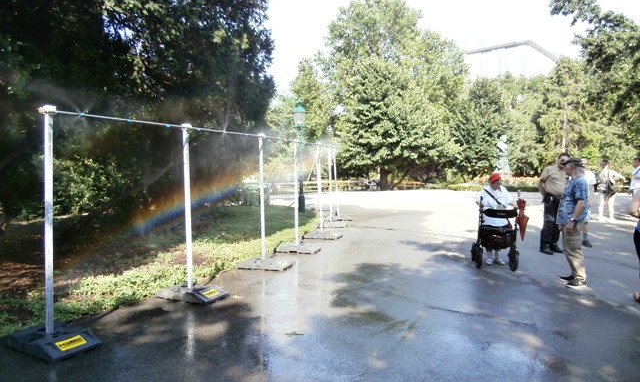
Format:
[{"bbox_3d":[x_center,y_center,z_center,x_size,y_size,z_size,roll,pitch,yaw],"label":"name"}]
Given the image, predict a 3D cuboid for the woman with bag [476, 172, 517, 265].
[{"bbox_3d":[2.877,0.442,7.248,0.600,1.470,0.420,0,4,9],"label":"woman with bag"}]

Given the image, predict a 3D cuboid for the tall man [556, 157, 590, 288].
[{"bbox_3d":[3.374,0.404,5.891,0.400,1.700,0.470,0,4,12],"label":"tall man"}]

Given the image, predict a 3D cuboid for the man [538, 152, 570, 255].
[{"bbox_3d":[4.274,0.206,8.083,0.580,1.810,0.420,-3,4,-30],"label":"man"}]

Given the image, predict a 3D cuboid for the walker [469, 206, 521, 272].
[{"bbox_3d":[2.769,0.694,6.993,0.620,1.020,0.680,1,4,18],"label":"walker"}]

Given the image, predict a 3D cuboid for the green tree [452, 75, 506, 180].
[{"bbox_3d":[11.967,-4.643,33.500,4.700,8.000,4.600,-1,3,0],"label":"green tree"}]

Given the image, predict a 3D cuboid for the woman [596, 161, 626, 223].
[{"bbox_3d":[7.902,-0.016,12.051,0.620,1.700,0.420,-2,4,-23],"label":"woman"}]

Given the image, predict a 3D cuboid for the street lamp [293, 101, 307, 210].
[{"bbox_3d":[-0.650,-1.163,15.013,0.450,3.800,0.450,-1,3,0],"label":"street lamp"}]

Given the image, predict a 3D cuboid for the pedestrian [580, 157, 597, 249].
[{"bbox_3d":[5.217,0.209,8.797,0.500,1.700,0.360,-1,4,-6],"label":"pedestrian"}]

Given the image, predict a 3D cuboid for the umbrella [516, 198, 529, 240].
[{"bbox_3d":[3.220,0.400,7.100,0.190,0.780,0.170,-5,3,0],"label":"umbrella"}]

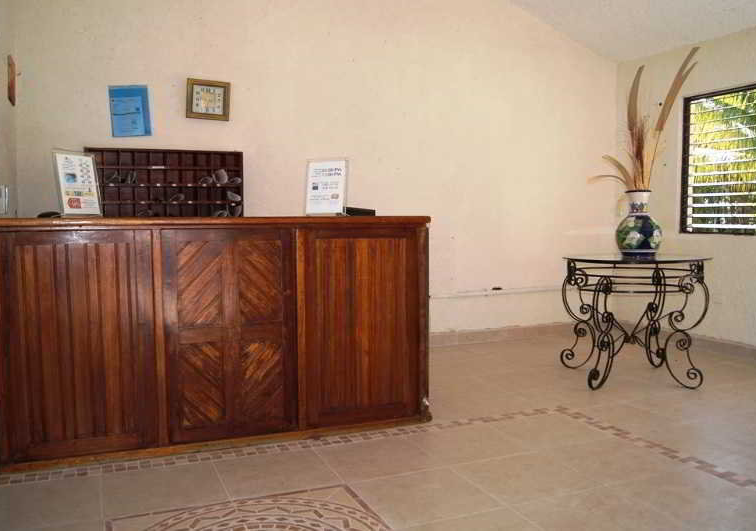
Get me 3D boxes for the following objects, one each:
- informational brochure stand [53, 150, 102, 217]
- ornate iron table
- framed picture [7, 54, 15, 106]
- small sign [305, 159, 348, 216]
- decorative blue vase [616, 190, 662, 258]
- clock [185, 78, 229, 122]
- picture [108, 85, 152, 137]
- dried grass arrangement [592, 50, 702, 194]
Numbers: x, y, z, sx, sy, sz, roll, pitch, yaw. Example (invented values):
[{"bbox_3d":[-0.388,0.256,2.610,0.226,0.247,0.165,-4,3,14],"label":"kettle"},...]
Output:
[{"bbox_3d":[-1.381,-0.378,3.078,0.070,0.297,0.220,2,5,26],"label":"informational brochure stand"},{"bbox_3d":[1.690,0.343,4.388,0.924,0.789,0.924,0,5,0],"label":"ornate iron table"},{"bbox_3d":[-2.241,-1.131,4.080,0.022,0.275,0.210,-2,5,-21],"label":"framed picture"},{"bbox_3d":[-0.275,-0.418,3.531,0.222,0.288,0.070,1,5,19],"label":"small sign"},{"bbox_3d":[1.711,-0.269,4.343,0.283,0.440,0.283,0,5,0],"label":"decorative blue vase"},{"bbox_3d":[-1.178,-1.148,4.627,0.288,0.266,0.040,1,4,-21],"label":"clock"},{"bbox_3d":[-1.659,-1.032,4.463,0.245,0.330,0.020,-6,6,-21],"label":"picture"},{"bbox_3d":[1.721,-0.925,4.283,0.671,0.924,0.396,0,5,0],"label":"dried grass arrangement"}]

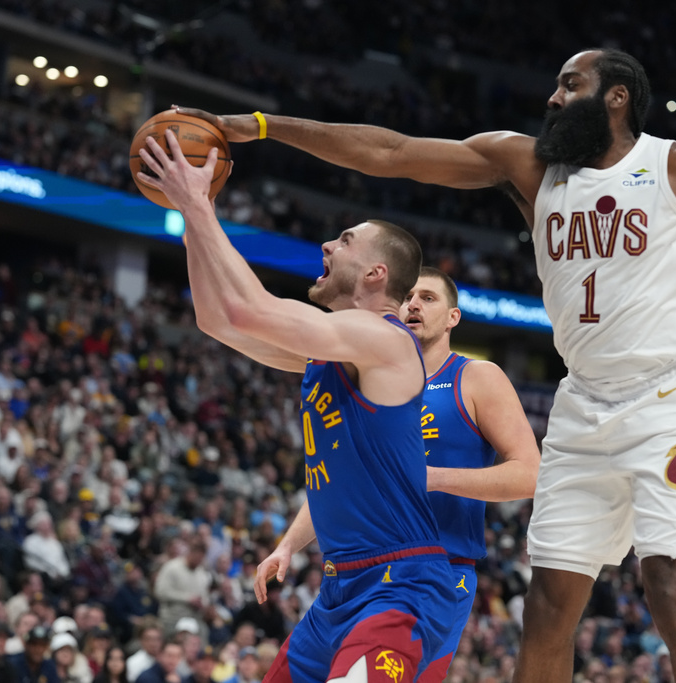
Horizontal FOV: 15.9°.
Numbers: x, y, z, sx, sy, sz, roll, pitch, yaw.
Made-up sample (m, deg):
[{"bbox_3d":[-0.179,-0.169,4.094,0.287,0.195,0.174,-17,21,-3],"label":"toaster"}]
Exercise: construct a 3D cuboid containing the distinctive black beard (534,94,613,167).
[{"bbox_3d":[0.555,-0.496,5.700,0.165,0.170,0.165,7,-10,-20],"label":"distinctive black beard"}]

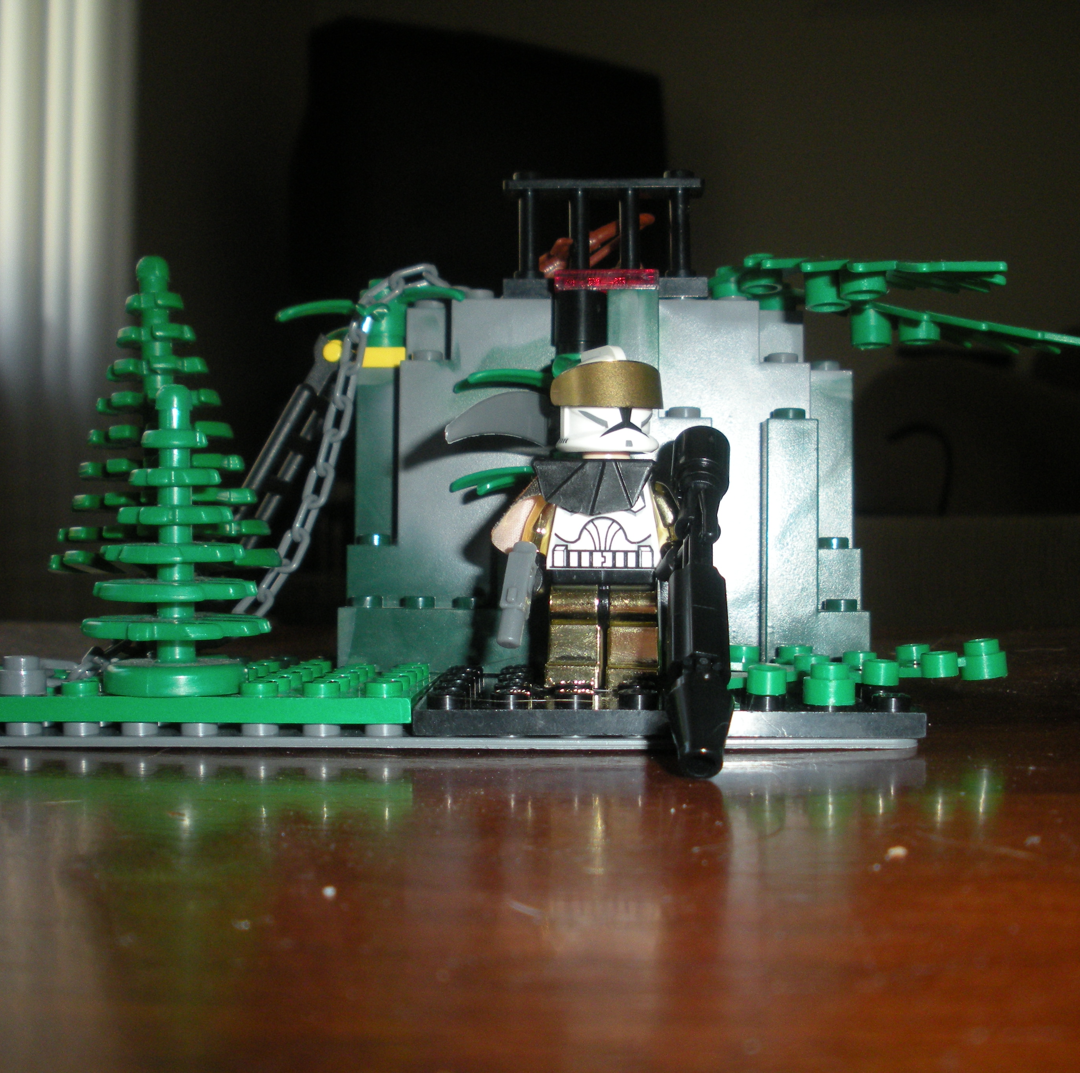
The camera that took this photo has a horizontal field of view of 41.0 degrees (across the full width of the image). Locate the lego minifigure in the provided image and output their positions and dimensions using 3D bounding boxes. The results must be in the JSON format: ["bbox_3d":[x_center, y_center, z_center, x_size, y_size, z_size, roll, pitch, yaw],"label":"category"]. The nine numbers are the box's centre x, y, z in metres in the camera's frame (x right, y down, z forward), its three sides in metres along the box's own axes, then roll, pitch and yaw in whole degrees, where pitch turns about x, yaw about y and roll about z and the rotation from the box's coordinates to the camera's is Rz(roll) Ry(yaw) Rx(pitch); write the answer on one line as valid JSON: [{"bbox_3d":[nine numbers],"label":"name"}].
[{"bbox_3d":[0.006,-0.003,0.199,0.025,0.048,0.021,0,-1,1],"label":"lego minifigure"}]

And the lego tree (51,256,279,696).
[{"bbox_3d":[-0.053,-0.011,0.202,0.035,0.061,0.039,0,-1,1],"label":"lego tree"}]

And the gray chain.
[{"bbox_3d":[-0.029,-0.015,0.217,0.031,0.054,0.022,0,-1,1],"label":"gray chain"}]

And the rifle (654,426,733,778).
[{"bbox_3d":[0.019,0.006,0.181,0.009,0.010,0.061,0,37,6],"label":"rifle"}]

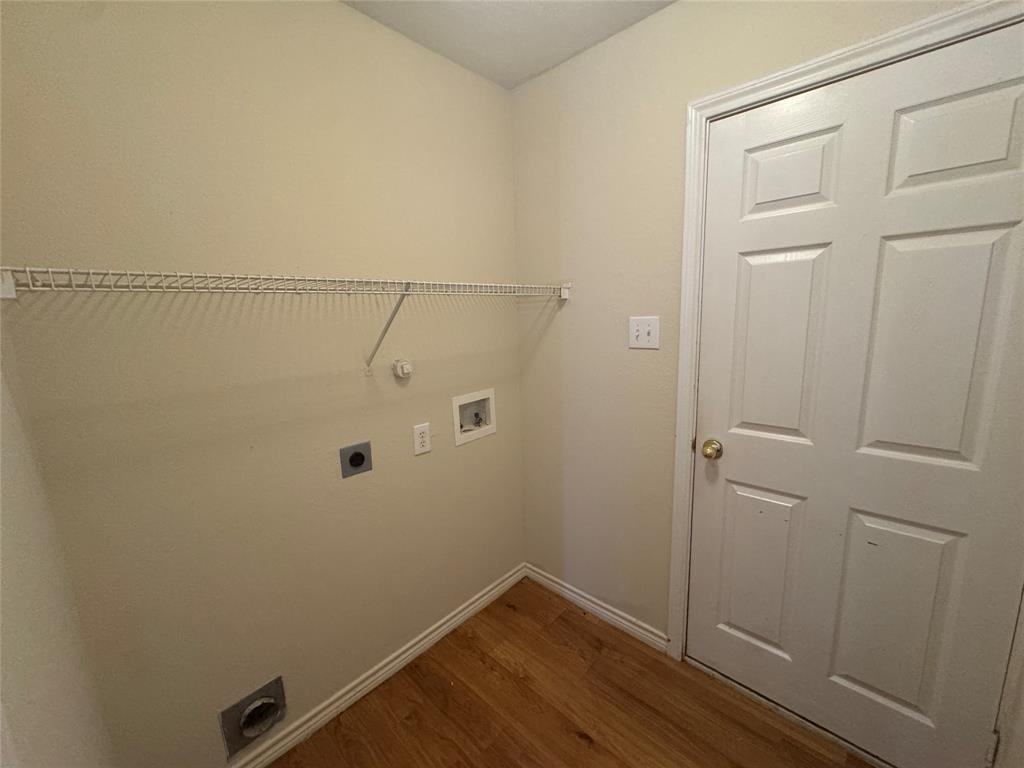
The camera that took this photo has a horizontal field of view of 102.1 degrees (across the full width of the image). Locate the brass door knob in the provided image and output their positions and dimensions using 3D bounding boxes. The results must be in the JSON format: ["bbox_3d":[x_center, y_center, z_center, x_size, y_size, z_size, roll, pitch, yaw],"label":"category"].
[{"bbox_3d":[0.714,0.241,1.486,0.066,0.066,0.064,7,14,43],"label":"brass door knob"}]

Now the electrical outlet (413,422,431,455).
[{"bbox_3d":[-0.368,0.227,1.702,0.009,0.120,0.073,7,14,43],"label":"electrical outlet"}]

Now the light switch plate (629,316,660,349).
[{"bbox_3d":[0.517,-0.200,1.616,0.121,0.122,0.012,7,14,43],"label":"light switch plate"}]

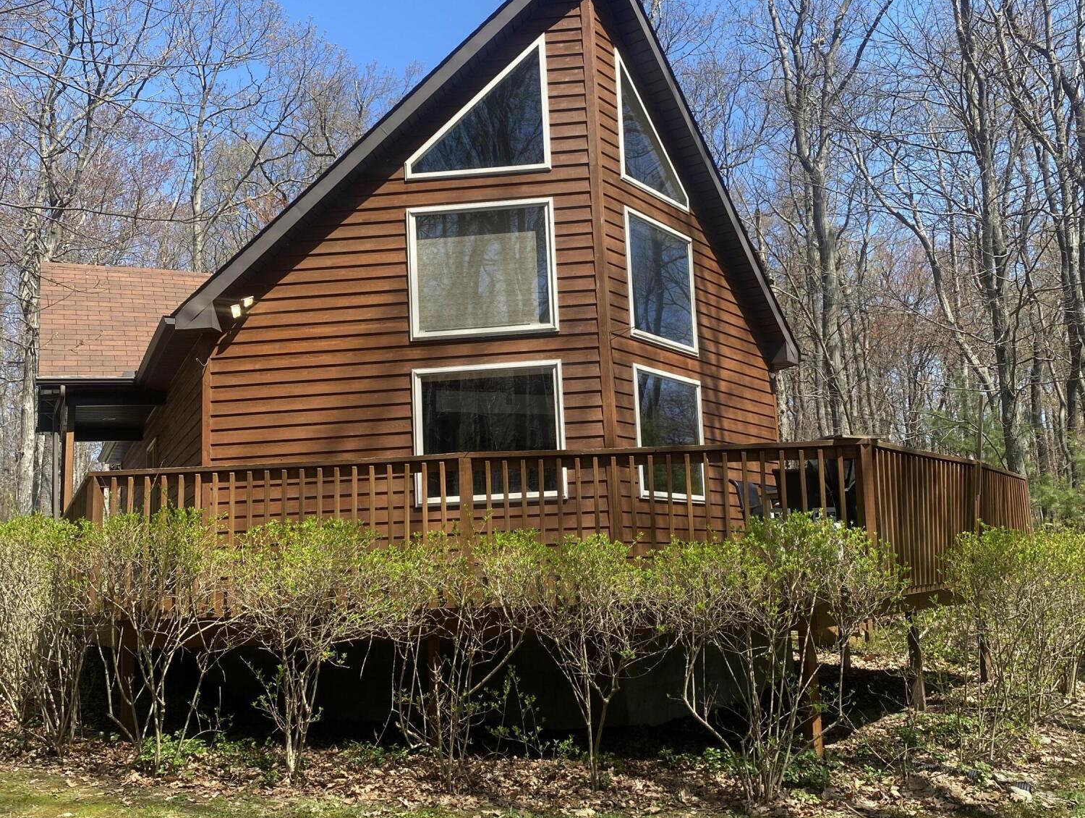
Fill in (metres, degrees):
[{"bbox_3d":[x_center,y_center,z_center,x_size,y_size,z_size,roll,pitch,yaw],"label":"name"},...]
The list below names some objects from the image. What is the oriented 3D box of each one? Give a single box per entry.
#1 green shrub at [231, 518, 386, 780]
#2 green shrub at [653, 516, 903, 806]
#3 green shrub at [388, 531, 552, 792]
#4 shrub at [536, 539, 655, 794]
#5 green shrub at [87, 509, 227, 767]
[{"bbox_3d":[-1.576,1.592,7.314,1.000,1.709,1.000,-1,-8,-12],"label":"green shrub"},{"bbox_3d":[1.425,1.504,6.603,1.420,1.697,1.250,-4,-8,11],"label":"green shrub"},{"bbox_3d":[-0.482,1.599,7.055,1.020,1.609,1.000,-2,-7,-4],"label":"green shrub"},{"bbox_3d":[0.340,1.582,6.902,0.800,1.565,0.850,-3,-7,2],"label":"shrub"},{"bbox_3d":[-2.673,1.560,7.526,0.930,1.731,0.950,0,-8,-20],"label":"green shrub"}]

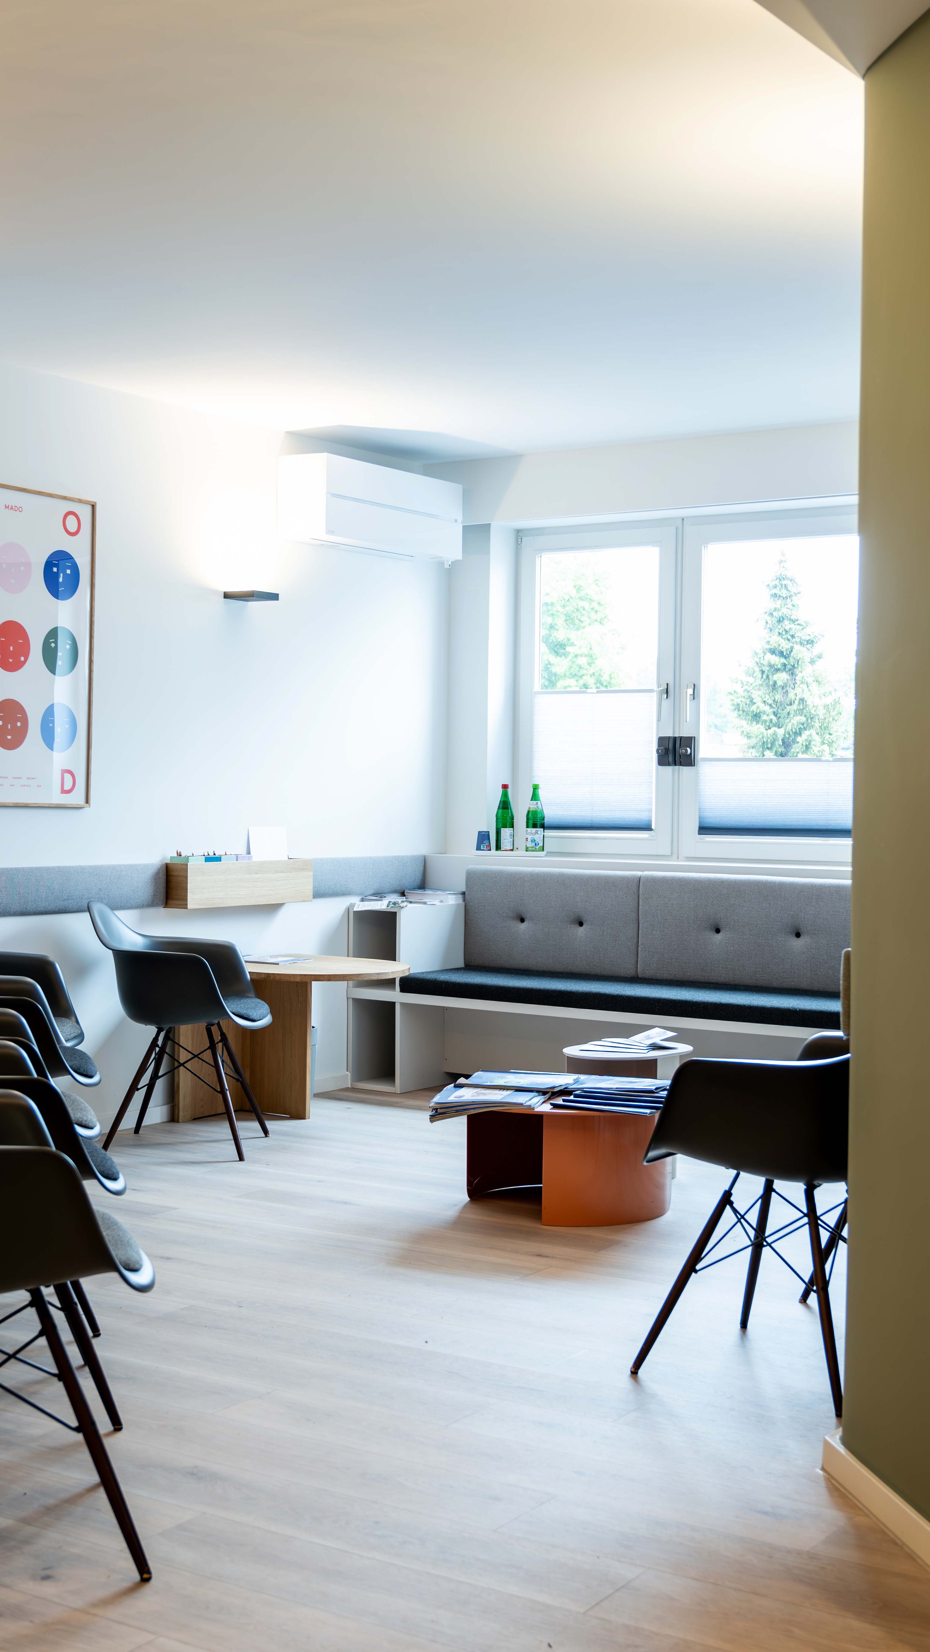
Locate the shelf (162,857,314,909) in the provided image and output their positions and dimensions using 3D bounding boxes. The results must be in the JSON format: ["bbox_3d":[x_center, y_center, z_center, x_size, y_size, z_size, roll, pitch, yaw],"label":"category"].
[{"bbox_3d":[-0.826,0.211,7.491,0.140,0.160,0.690,1,1,34],"label":"shelf"}]

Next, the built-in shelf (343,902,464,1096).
[{"bbox_3d":[-0.219,0.678,8.334,0.240,0.730,0.470,1,1,34],"label":"built-in shelf"}]

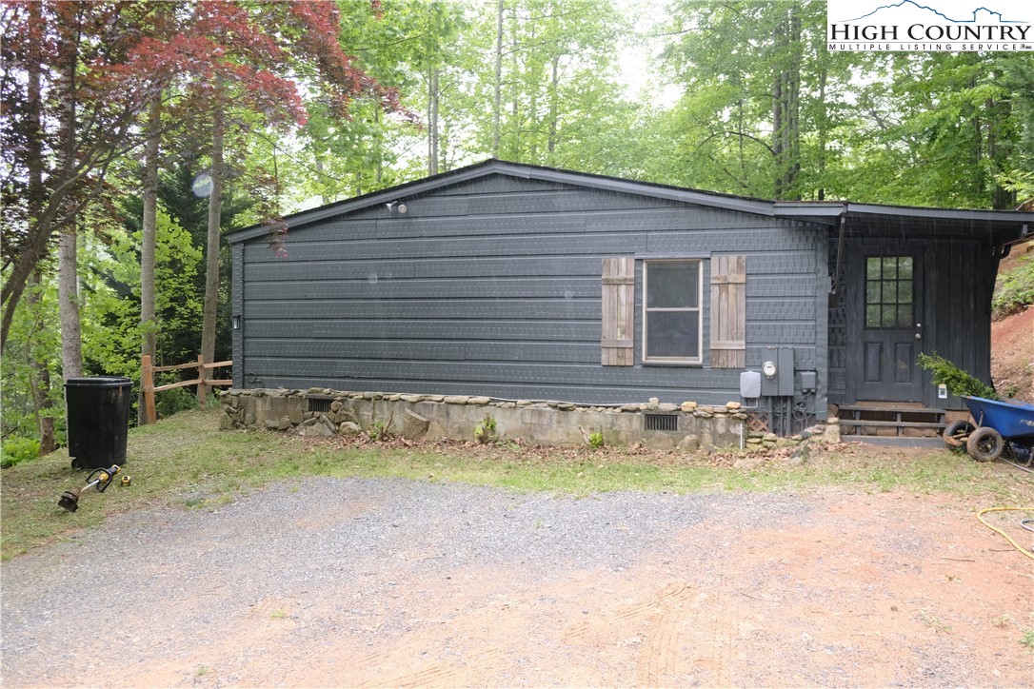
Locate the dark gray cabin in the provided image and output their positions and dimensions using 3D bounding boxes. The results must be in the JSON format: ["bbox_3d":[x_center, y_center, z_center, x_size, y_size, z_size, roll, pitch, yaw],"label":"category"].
[{"bbox_3d":[2.140,-0.844,14.780,11.100,3.550,9.500,1,1,17],"label":"dark gray cabin"}]

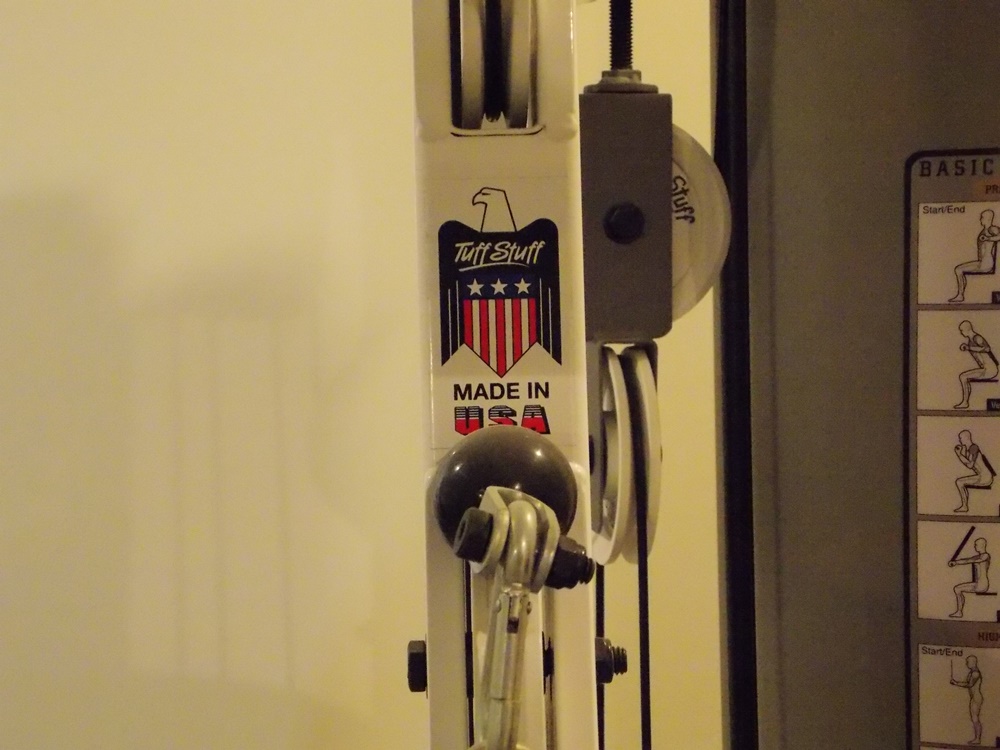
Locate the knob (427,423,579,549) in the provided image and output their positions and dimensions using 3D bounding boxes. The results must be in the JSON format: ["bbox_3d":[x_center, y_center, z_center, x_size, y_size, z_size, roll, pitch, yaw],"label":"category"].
[{"bbox_3d":[0.002,0.038,0.582,0.044,0.044,0.044,-1,5,0],"label":"knob"}]

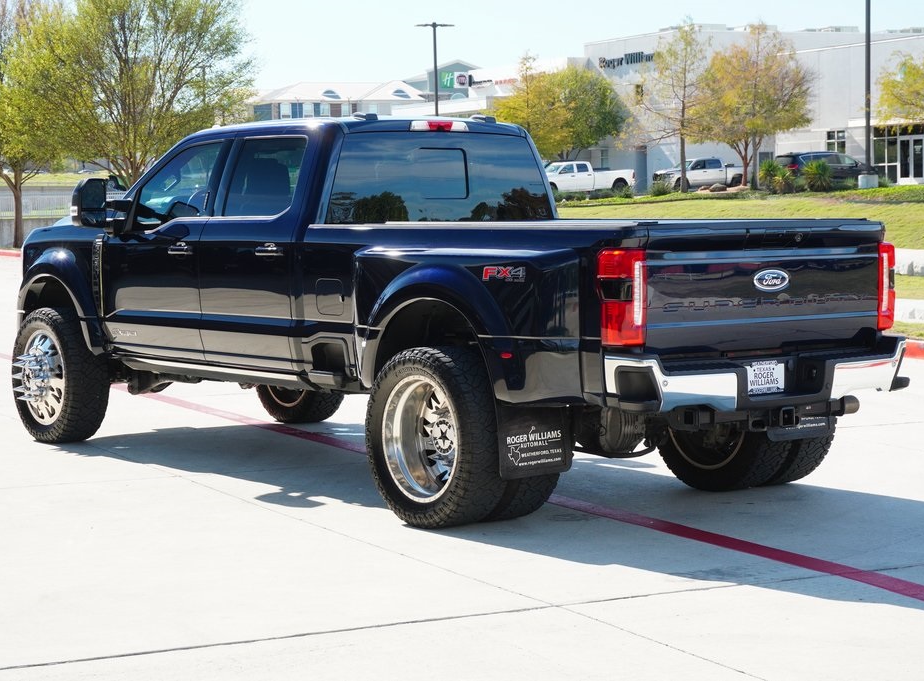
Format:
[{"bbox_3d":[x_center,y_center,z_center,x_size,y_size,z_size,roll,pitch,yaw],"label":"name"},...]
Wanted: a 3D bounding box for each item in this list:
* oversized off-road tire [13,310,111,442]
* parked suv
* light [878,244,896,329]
[{"bbox_3d":[-2.700,0.242,14.017,0.290,0.890,0.890,-3,5,-38],"label":"oversized off-road tire"},{"bbox_3d":[19.731,-9.258,112.000,5.170,1.777,2.020,-2,4,-18],"label":"parked suv"},{"bbox_3d":[2.145,-0.283,10.721,0.170,0.450,0.190,-3,5,-38],"label":"light"}]

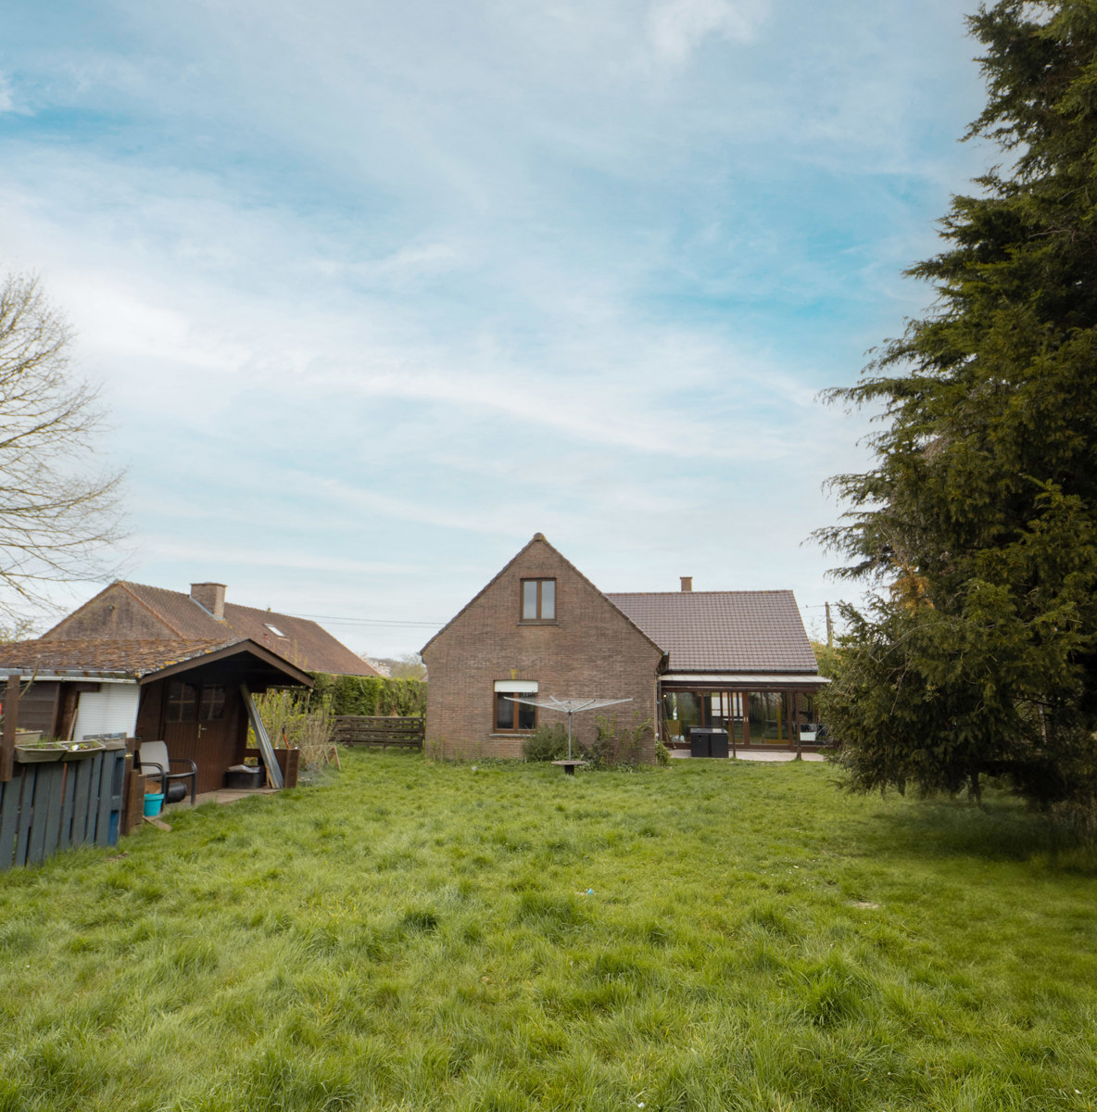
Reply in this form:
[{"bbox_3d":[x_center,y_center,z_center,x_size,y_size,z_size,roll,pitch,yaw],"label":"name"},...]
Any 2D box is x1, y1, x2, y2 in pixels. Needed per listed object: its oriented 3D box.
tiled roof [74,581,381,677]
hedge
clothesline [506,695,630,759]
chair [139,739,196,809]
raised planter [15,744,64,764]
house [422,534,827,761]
[{"bbox_3d":[-13.691,3.668,30.037,7.708,2.872,14.485,-1,-11,7],"label":"tiled roof"},{"bbox_3d":[-6.919,5.787,25.868,5.220,2.468,1.500,0,-11,0],"label":"hedge"},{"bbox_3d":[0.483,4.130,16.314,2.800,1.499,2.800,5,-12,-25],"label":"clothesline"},{"bbox_3d":[-5.411,3.074,9.669,0.600,0.900,0.570,-4,-12,21],"label":"chair"},{"bbox_3d":[-5.145,2.012,6.941,0.180,0.155,0.440,-4,-12,19],"label":"raised planter"},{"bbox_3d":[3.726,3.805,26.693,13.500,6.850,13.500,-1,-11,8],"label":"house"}]

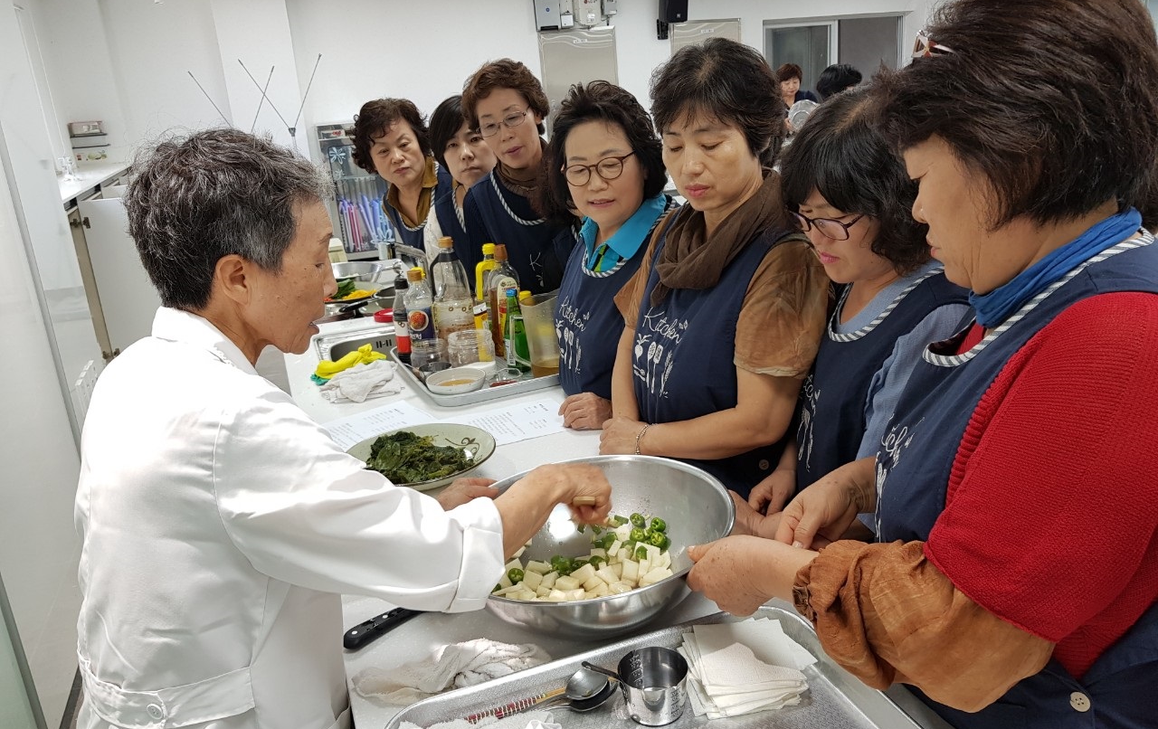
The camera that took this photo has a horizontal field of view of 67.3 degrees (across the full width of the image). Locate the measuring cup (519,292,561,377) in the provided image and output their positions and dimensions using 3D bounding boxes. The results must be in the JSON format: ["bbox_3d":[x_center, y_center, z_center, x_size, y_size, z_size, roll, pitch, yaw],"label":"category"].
[{"bbox_3d":[-0.080,-0.079,2.119,0.165,0.190,0.130,-6,18,-4],"label":"measuring cup"}]

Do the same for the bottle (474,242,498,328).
[{"bbox_3d":[-0.244,-0.197,2.490,0.100,0.292,0.095,-6,17,-5],"label":"bottle"}]

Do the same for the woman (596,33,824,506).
[{"bbox_3d":[0.283,0.172,1.760,0.400,1.560,0.470,-20,23,-40],"label":"woman"}]

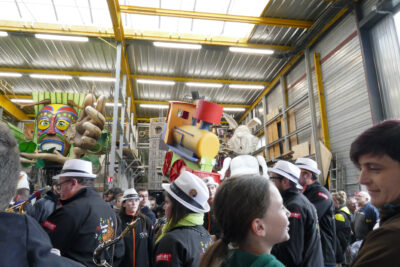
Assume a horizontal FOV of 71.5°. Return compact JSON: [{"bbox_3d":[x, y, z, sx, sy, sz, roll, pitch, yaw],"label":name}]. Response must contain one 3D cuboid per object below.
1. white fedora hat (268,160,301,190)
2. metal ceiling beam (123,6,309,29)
[{"bbox_3d":[0.675,0.311,2.150,0.280,0.120,0.240,26,-2,24],"label":"white fedora hat"},{"bbox_3d":[0.664,-3.325,8.013,5.750,0.160,0.090,1,-13,-9],"label":"metal ceiling beam"}]

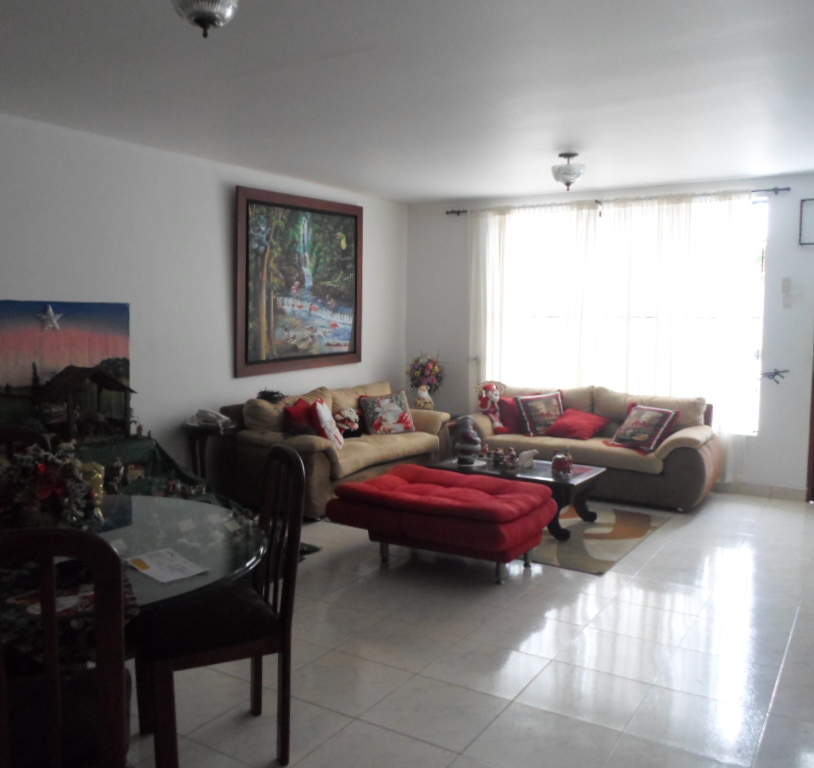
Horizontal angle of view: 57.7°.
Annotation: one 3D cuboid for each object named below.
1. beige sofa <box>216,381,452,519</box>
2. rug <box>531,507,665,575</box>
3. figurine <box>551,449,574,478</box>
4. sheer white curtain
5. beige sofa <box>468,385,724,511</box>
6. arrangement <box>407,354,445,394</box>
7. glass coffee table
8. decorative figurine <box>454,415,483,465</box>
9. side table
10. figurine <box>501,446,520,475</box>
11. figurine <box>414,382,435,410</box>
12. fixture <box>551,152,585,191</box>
[{"bbox_3d":[-0.517,0.470,6.277,0.952,0.871,2.086,3,5,34],"label":"beige sofa"},{"bbox_3d":[0.827,0.981,5.257,1.681,0.012,1.640,3,5,32],"label":"rug"},{"bbox_3d":[1.042,0.520,4.977,0.140,0.190,0.140,1,5,12],"label":"figurine"},{"bbox_3d":[1.703,-0.414,6.663,2.647,2.400,0.120,3,5,32],"label":"sheer white curtain"},{"bbox_3d":[1.534,0.454,6.338,2.230,0.860,0.930,3,5,32],"label":"beige sofa"},{"bbox_3d":[0.196,-0.095,7.429,0.370,0.400,0.350,0,5,2],"label":"arrangement"},{"bbox_3d":[0.775,0.793,5.296,1.114,0.381,0.749,3,5,32],"label":"glass coffee table"},{"bbox_3d":[0.458,0.401,5.404,0.210,0.350,0.190,-1,5,-9],"label":"decorative figurine"},{"bbox_3d":[-1.433,0.627,5.378,0.405,0.664,0.405,3,5,32],"label":"side table"},{"bbox_3d":[0.741,0.518,5.288,0.110,0.135,0.100,1,5,8],"label":"figurine"},{"bbox_3d":[0.167,0.119,7.046,0.200,0.267,0.170,1,4,14],"label":"figurine"},{"bbox_3d":[1.143,-1.498,5.247,0.241,0.269,0.241,3,5,32],"label":"fixture"}]

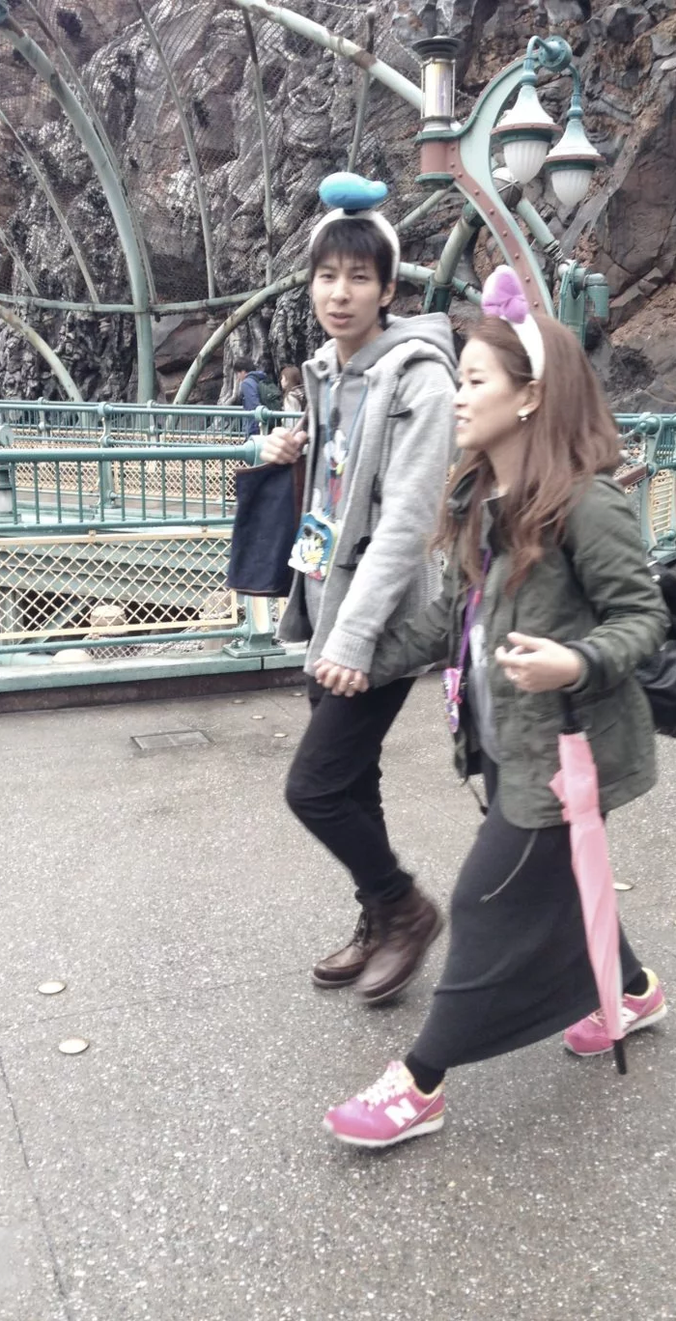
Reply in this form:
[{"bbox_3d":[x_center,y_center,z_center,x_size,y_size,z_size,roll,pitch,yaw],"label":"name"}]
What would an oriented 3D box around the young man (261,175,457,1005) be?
[{"bbox_3d":[0.085,-0.128,2.885,0.500,1.830,0.540,-8,14,-35],"label":"young man"}]

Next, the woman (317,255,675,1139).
[{"bbox_3d":[0.335,0.082,2.442,0.840,1.600,0.550,-7,14,-29],"label":"woman"}]

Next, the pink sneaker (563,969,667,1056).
[{"bbox_3d":[0.596,0.764,2.744,0.255,0.120,0.097,-23,19,-17],"label":"pink sneaker"}]

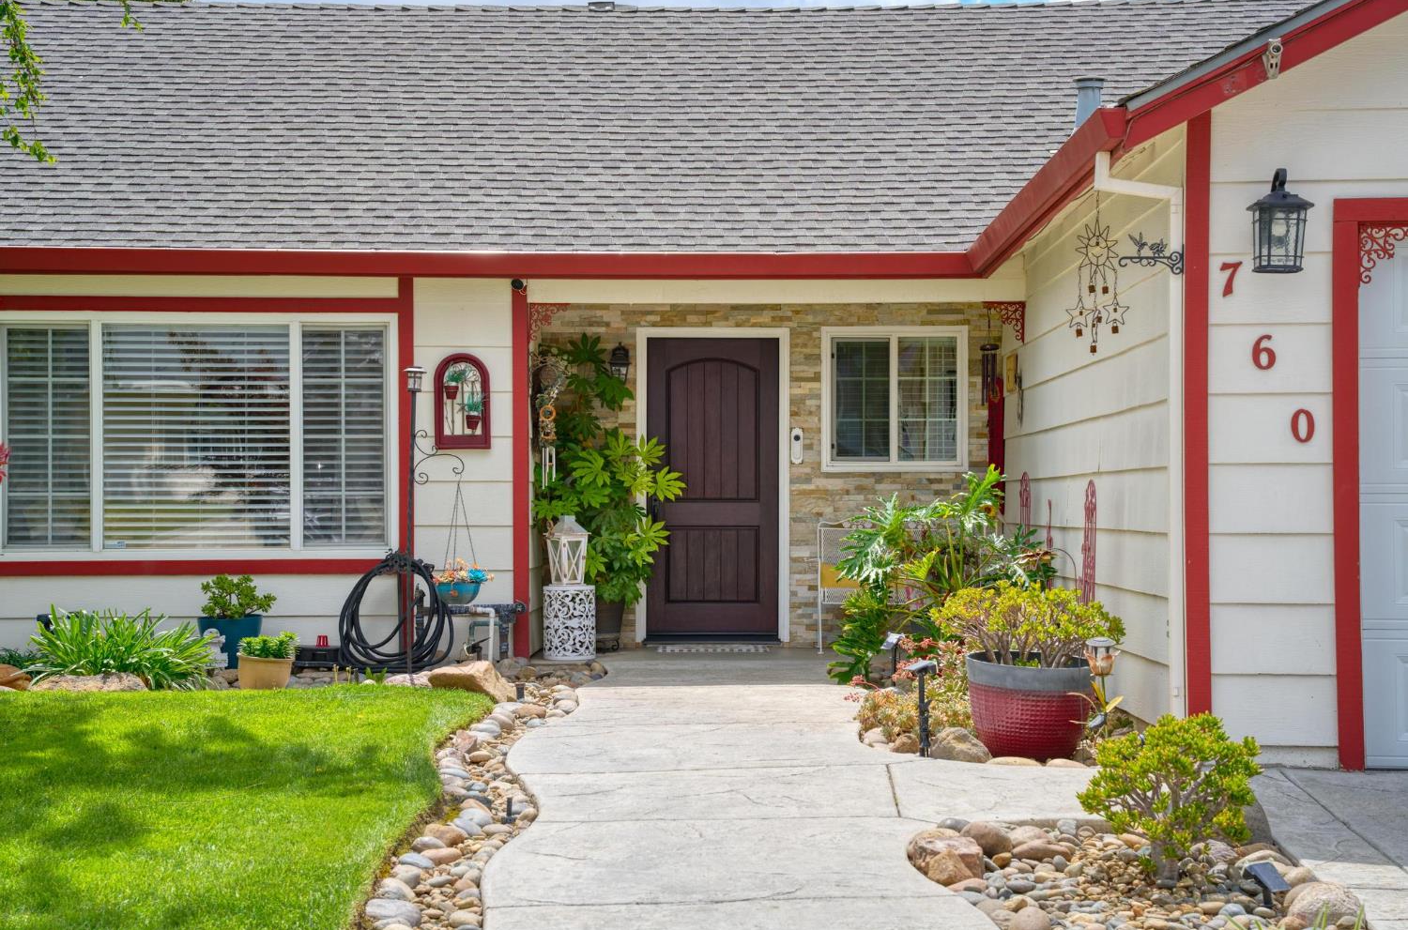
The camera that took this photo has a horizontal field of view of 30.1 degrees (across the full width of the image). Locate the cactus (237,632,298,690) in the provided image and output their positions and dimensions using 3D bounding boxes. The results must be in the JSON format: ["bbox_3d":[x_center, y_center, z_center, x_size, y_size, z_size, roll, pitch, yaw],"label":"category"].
[{"bbox_3d":[-2.484,1.117,14.900,0.340,0.340,0.340,0,-1,1],"label":"cactus"}]

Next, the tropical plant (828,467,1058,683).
[{"bbox_3d":[1.300,0.610,14.300,1.250,1.190,1.150,0,-1,1],"label":"tropical plant"}]

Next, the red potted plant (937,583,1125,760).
[{"bbox_3d":[1.372,0.867,11.000,0.780,0.745,0.740,0,-1,1],"label":"red potted plant"}]

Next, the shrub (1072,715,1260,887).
[{"bbox_3d":[1.384,0.991,7.800,0.540,0.500,0.500,0,-1,0],"label":"shrub"}]

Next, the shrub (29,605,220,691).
[{"bbox_3d":[-3.177,1.006,14.300,1.020,0.460,0.800,0,-1,0],"label":"shrub"}]

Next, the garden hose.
[{"bbox_3d":[-1.905,0.909,16.200,0.725,0.745,0.220,0,-1,1],"label":"garden hose"}]

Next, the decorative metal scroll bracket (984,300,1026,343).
[{"bbox_3d":[1.887,-0.897,16.430,0.265,0.270,0.020,0,-1,1],"label":"decorative metal scroll bracket"}]

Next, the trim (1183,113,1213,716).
[{"bbox_3d":[1.987,-0.135,10.550,0.093,2.570,0.030,0,-1,0],"label":"trim"}]

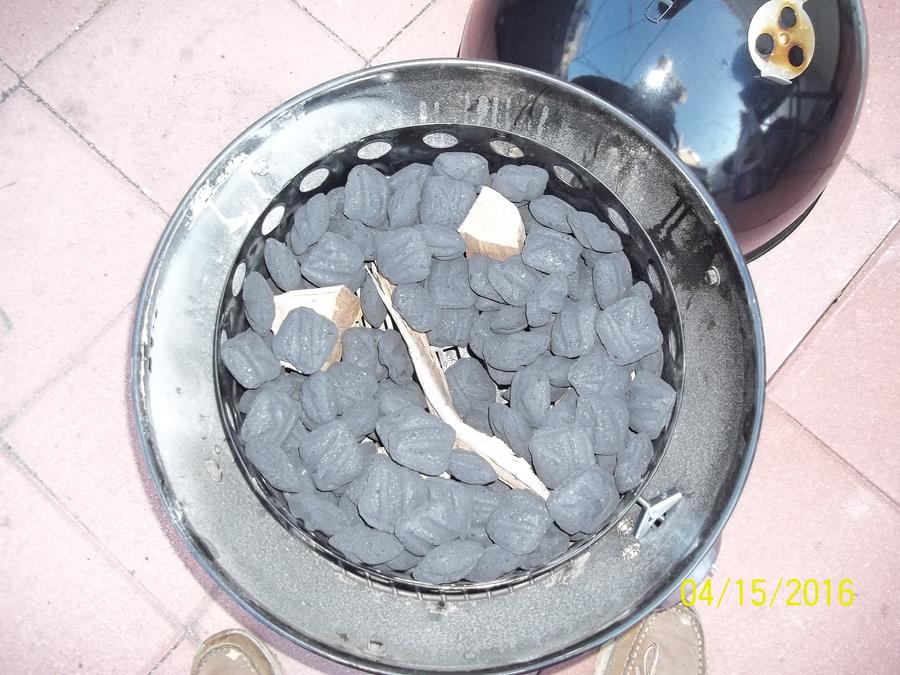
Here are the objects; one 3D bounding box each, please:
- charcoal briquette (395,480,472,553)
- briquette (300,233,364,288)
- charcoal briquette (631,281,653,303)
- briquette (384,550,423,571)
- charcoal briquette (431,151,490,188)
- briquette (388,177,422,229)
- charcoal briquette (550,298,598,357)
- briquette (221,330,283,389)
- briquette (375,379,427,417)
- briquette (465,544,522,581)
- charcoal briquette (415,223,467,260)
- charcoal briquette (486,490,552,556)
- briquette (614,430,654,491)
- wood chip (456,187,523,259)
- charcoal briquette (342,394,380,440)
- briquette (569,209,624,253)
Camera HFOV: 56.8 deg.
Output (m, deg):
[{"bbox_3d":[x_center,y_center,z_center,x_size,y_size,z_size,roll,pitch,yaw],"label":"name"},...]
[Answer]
[{"bbox_3d":[-0.013,0.145,0.671,0.055,0.030,0.055,-17,63,-21],"label":"charcoal briquette"},{"bbox_3d":[-0.100,-0.066,0.707,0.050,0.029,0.050,6,72,0],"label":"briquette"},{"bbox_3d":[0.154,-0.028,0.715,0.052,0.028,0.053,-30,66,7],"label":"charcoal briquette"},{"bbox_3d":[-0.039,0.175,0.690,0.053,0.053,0.029,-4,122,6],"label":"briquette"},{"bbox_3d":[0.010,-0.143,0.732,0.050,0.030,0.050,4,57,3],"label":"charcoal briquette"},{"bbox_3d":[-0.037,-0.117,0.723,0.050,0.030,0.050,31,118,41],"label":"briquette"},{"bbox_3d":[0.105,-0.009,0.705,0.050,0.030,0.050,-5,86,-17],"label":"charcoal briquette"},{"bbox_3d":[-0.160,0.017,0.668,0.046,0.030,0.047,-35,103,-47],"label":"briquette"},{"bbox_3d":[-0.043,0.058,0.715,0.053,0.029,0.053,6,67,-1],"label":"briquette"},{"bbox_3d":[0.033,0.175,0.664,0.050,0.030,0.050,-26,56,1],"label":"briquette"},{"bbox_3d":[-0.011,-0.086,0.728,0.050,0.030,0.050,7,47,-4],"label":"charcoal briquette"},{"bbox_3d":[0.054,0.144,0.646,0.049,0.026,0.049,12,66,15],"label":"charcoal briquette"},{"bbox_3d":[0.152,0.102,0.684,0.029,0.050,0.050,18,90,-2],"label":"briquette"},{"bbox_3d":[0.037,-0.100,0.735,0.055,0.036,0.052,9,73,0],"label":"wood chip"},{"bbox_3d":[-0.081,0.069,0.740,0.052,0.028,0.053,-17,109,-3],"label":"charcoal briquette"},{"bbox_3d":[0.129,-0.093,0.732,0.054,0.052,0.027,34,122,1],"label":"briquette"}]

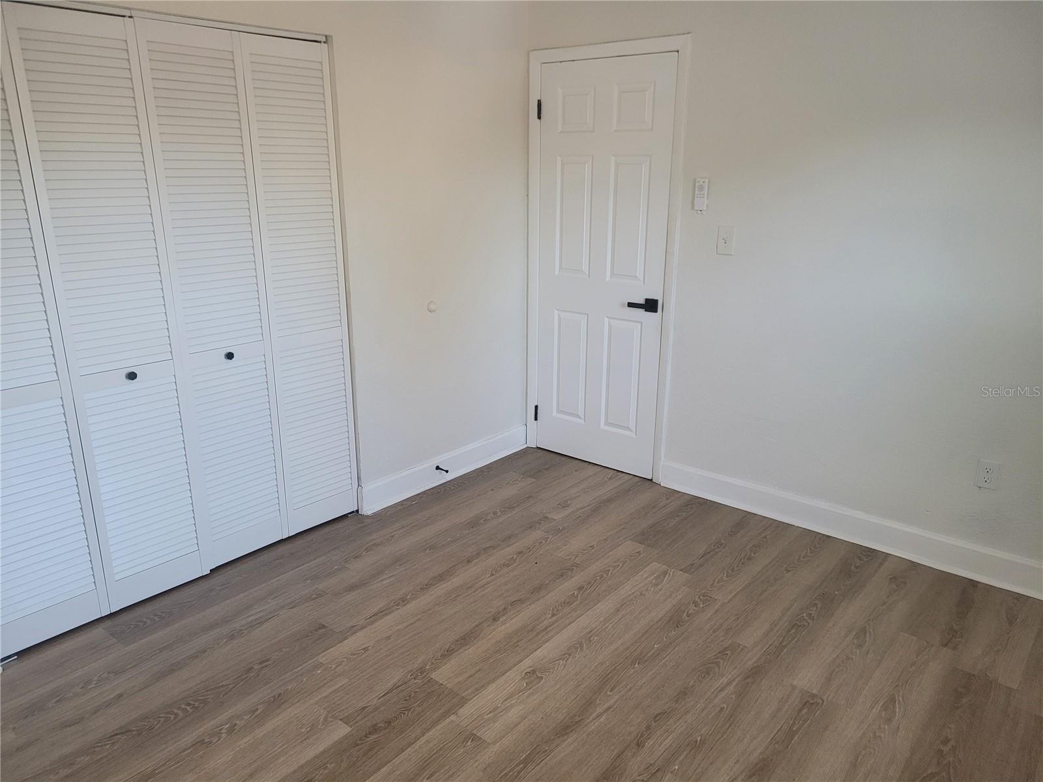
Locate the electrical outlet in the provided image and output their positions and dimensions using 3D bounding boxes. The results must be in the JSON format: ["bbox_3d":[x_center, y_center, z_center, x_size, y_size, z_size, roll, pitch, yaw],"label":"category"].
[{"bbox_3d":[1.789,0.323,3.003,0.073,0.114,0.010,14,21,38],"label":"electrical outlet"}]

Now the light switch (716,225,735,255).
[{"bbox_3d":[0.902,-0.667,3.474,0.077,0.121,0.016,14,21,38],"label":"light switch"}]

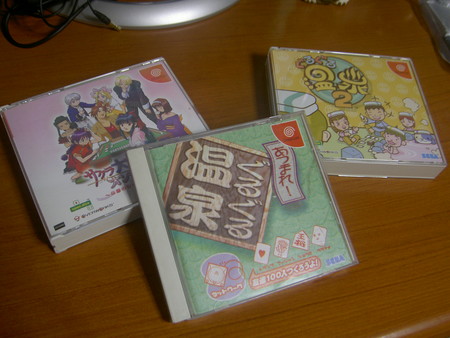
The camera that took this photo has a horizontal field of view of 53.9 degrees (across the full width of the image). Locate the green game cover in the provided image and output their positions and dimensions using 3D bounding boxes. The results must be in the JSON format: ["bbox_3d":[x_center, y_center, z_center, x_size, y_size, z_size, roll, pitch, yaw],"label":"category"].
[{"bbox_3d":[0.013,0.029,0.330,0.142,0.011,0.125,-14,76,-14],"label":"green game cover"}]

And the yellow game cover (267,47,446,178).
[{"bbox_3d":[0.114,-0.053,0.406,0.142,0.024,0.125,2,58,-6],"label":"yellow game cover"}]

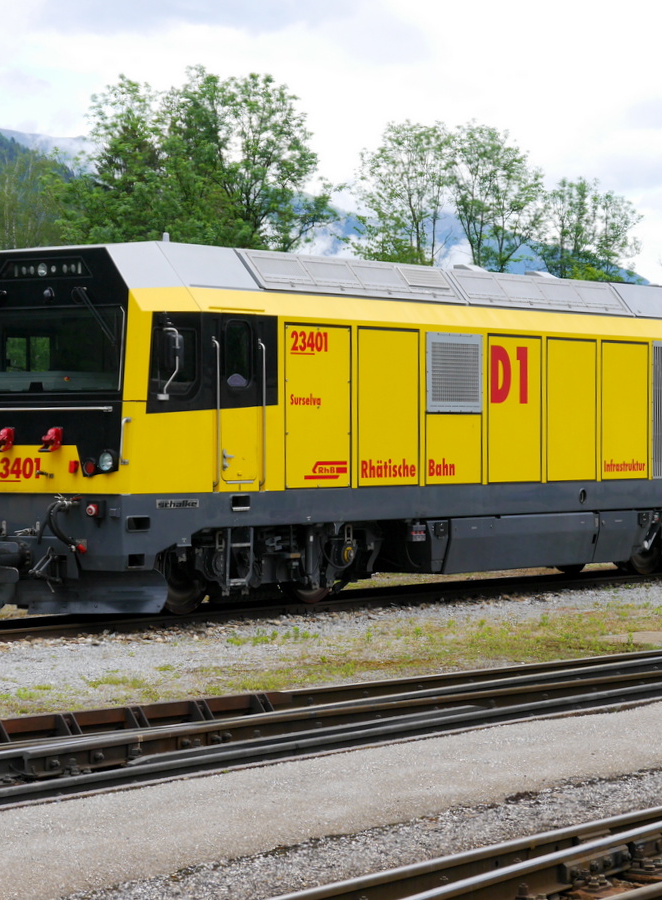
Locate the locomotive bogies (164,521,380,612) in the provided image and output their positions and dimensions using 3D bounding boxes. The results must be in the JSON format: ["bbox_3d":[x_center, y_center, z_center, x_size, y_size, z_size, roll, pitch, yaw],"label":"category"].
[{"bbox_3d":[-1.343,1.204,31.329,2.100,0.980,3.500,0,0,33],"label":"locomotive bogies"}]

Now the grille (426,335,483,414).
[{"bbox_3d":[1.399,-0.871,33.085,0.060,0.900,1.220,0,0,33],"label":"grille"}]

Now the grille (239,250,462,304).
[{"bbox_3d":[0.279,-1.871,32.028,0.070,0.530,4.050,-42,-22,26],"label":"grille"}]

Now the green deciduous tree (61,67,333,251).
[{"bbox_3d":[-3.576,-4.286,78.000,7.300,11.970,7.000,0,0,-3],"label":"green deciduous tree"}]

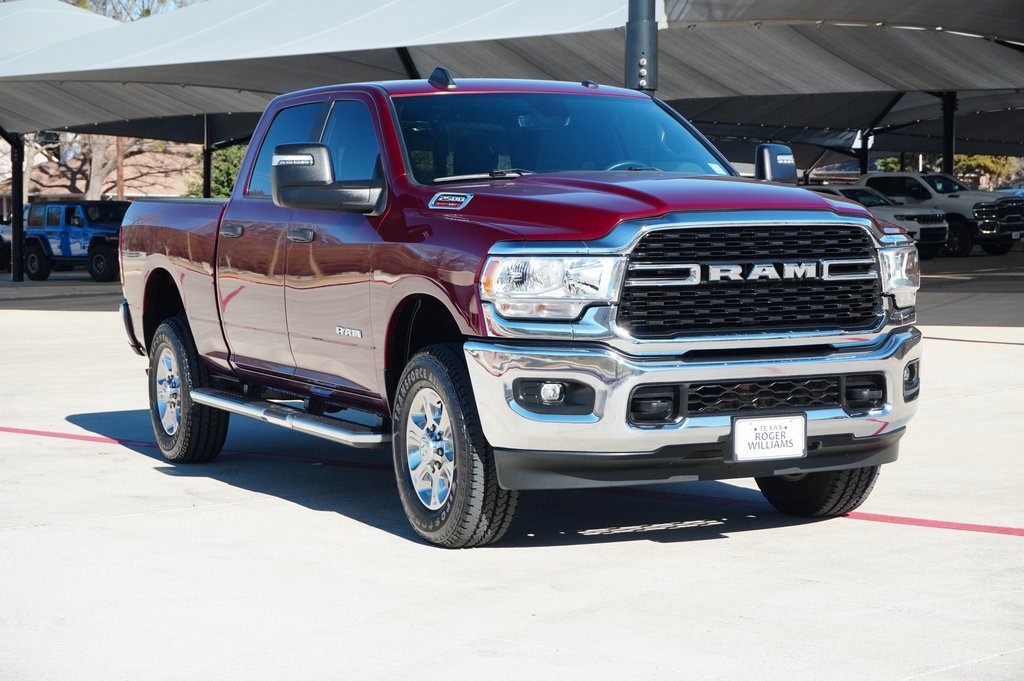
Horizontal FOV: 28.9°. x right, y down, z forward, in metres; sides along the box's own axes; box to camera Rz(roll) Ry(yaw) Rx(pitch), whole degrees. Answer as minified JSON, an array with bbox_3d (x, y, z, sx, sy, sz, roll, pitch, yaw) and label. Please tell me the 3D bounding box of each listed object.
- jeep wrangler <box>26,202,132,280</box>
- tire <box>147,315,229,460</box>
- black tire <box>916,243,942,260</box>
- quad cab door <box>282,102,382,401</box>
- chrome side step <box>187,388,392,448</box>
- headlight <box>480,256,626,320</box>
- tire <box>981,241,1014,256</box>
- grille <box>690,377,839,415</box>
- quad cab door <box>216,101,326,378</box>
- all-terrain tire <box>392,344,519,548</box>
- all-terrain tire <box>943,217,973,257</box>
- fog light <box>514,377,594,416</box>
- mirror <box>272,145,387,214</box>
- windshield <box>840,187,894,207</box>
[{"bbox_3d":[-10.328,-2.434,49.089,1.920,1.930,4.750,-3,4,-44],"label":"jeep wrangler"},{"bbox_3d":[-1.880,0.286,11.547,0.275,0.835,0.840,-2,3,-25],"label":"tire"},{"bbox_3d":[9.418,-2.213,45.400,0.770,0.770,0.270,2,4,43],"label":"black tire"},{"bbox_3d":[-0.717,-0.476,8.921,0.250,1.340,1.170,-2,3,-25],"label":"quad cab door"},{"bbox_3d":[-1.131,0.355,9.809,0.220,0.110,2.500,-2,3,-25],"label":"chrome side step"},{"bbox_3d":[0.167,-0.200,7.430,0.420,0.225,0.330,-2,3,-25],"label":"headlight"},{"bbox_3d":[11.433,-2.405,46.854,0.280,0.835,0.840,-4,4,-43],"label":"tire"},{"bbox_3d":[0.962,0.208,7.601,0.690,0.125,0.070,-2,3,-25],"label":"grille"},{"bbox_3d":[-1.176,-0.519,9.886,0.250,1.350,1.180,-2,3,-25],"label":"quad cab door"},{"bbox_3d":[-0.237,0.428,8.134,0.275,0.835,0.840,-2,3,-25],"label":"all-terrain tire"},{"bbox_3d":[10.187,-2.316,45.668,0.280,0.835,0.840,-4,4,-43],"label":"all-terrain tire"},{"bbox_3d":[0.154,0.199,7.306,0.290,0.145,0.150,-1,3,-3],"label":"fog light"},{"bbox_3d":[-0.810,-0.683,8.480,0.410,0.310,0.300,-2,3,-25],"label":"mirror"},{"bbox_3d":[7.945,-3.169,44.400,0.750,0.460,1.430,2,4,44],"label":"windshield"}]

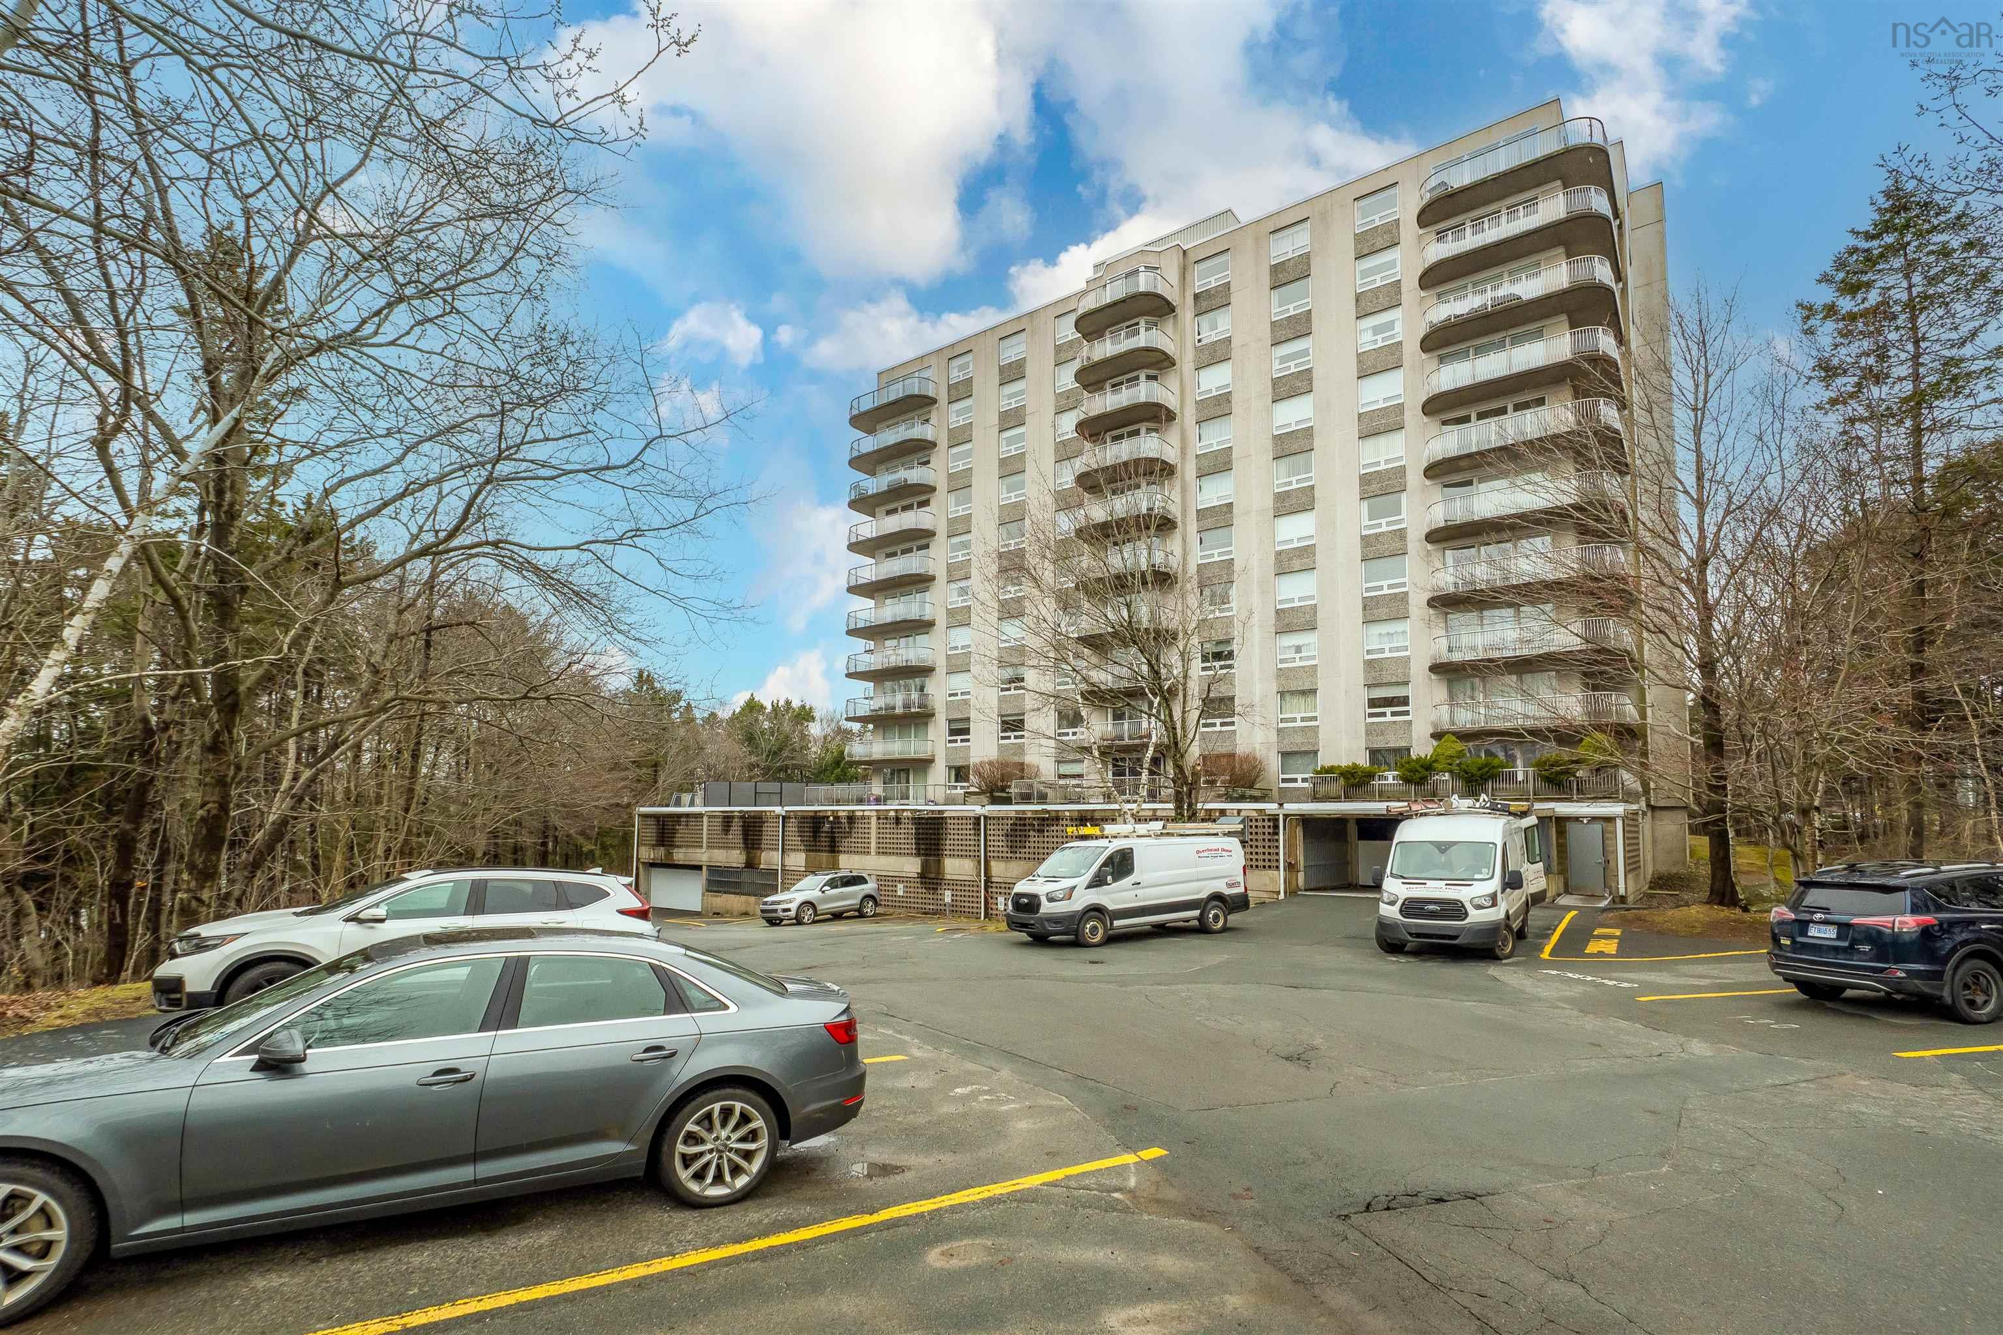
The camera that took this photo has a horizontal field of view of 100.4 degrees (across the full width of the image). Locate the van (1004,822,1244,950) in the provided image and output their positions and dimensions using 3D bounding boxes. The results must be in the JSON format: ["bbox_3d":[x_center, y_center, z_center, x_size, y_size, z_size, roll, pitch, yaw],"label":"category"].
[{"bbox_3d":[2.851,4.754,18.664,5.850,2.350,2.120,5,-9,-35],"label":"van"}]

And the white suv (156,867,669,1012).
[{"bbox_3d":[-6.444,3.041,9.629,4.620,1.690,1.870,6,-10,-39],"label":"white suv"}]

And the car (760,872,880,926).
[{"bbox_3d":[-6.793,8.693,31.753,1.950,1.720,4.750,-6,-9,38],"label":"car"}]

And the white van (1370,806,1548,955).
[{"bbox_3d":[9.113,4.103,16.666,2.150,2.700,5.700,-5,-9,36],"label":"white van"}]

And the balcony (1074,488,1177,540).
[{"bbox_3d":[5.666,-7.111,39.719,5.000,1.280,2.300,-6,-9,37],"label":"balcony"}]

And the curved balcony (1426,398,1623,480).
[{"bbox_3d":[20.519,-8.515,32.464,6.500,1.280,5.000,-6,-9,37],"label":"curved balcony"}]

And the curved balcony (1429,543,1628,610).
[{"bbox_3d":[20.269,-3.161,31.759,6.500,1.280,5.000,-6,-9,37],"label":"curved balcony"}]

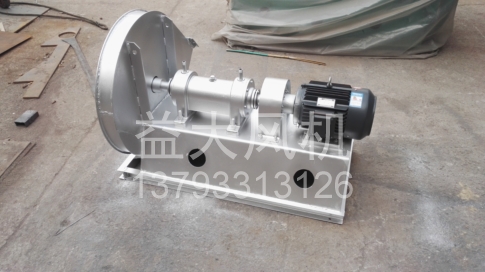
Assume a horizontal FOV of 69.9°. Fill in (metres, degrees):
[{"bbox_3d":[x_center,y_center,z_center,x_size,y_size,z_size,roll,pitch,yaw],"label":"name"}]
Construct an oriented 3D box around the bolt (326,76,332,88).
[{"bbox_3d":[0.448,-0.276,1.779,0.029,0.057,0.052,9,34,13],"label":"bolt"}]

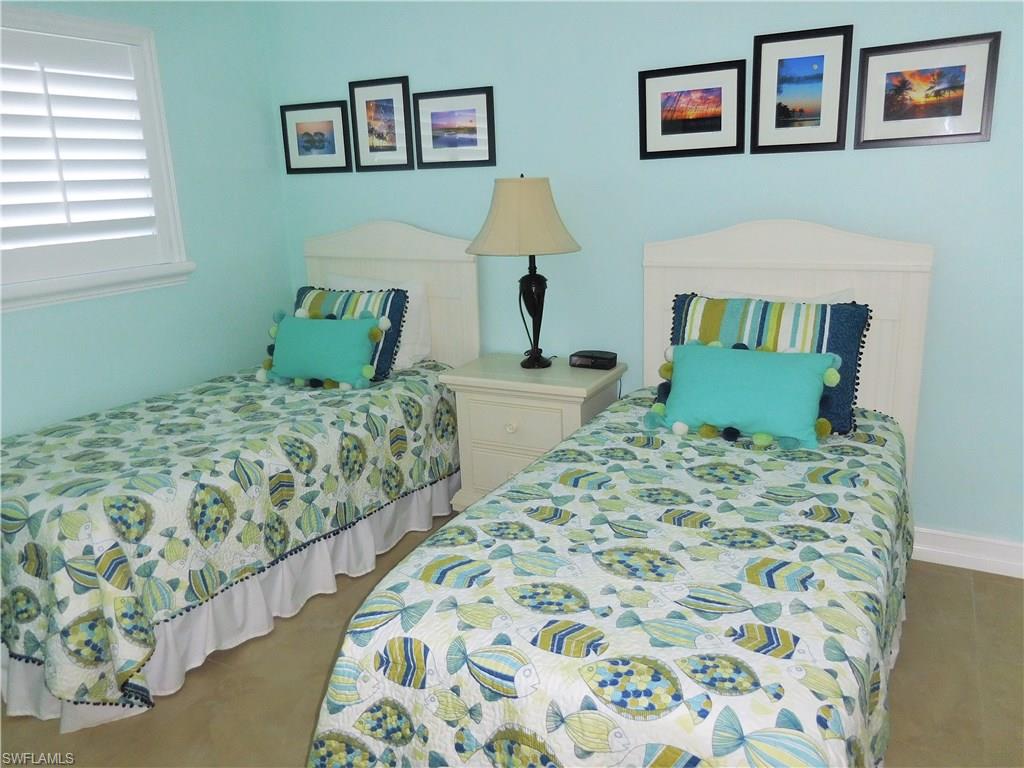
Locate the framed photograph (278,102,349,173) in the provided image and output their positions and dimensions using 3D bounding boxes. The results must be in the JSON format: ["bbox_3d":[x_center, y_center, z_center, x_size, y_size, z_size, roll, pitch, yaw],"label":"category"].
[{"bbox_3d":[-0.947,-1.194,3.606,0.400,0.322,0.022,6,17,26],"label":"framed photograph"}]

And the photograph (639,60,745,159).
[{"bbox_3d":[0.679,-1.028,2.798,0.400,0.322,0.022,6,17,26],"label":"photograph"}]

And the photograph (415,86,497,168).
[{"bbox_3d":[-0.249,-1.121,3.260,0.400,0.322,0.022,6,17,26],"label":"photograph"}]

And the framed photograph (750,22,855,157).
[{"bbox_3d":[1.020,-1.030,2.618,0.322,0.400,0.022,6,17,26],"label":"framed photograph"}]

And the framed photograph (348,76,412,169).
[{"bbox_3d":[-0.597,-1.192,3.421,0.322,0.400,0.022,6,17,26],"label":"framed photograph"}]

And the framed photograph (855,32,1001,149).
[{"bbox_3d":[1.367,-0.962,2.455,0.400,0.322,0.022,6,17,26],"label":"framed photograph"}]

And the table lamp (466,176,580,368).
[{"bbox_3d":[0.063,-0.448,3.033,0.469,0.793,0.469,-2,15,1],"label":"table lamp"}]

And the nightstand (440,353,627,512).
[{"bbox_3d":[0.105,0.264,3.198,0.648,0.670,0.421,6,17,26],"label":"nightstand"}]

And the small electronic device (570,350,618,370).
[{"bbox_3d":[0.355,-0.103,3.145,0.188,0.047,0.120,6,17,26],"label":"small electronic device"}]

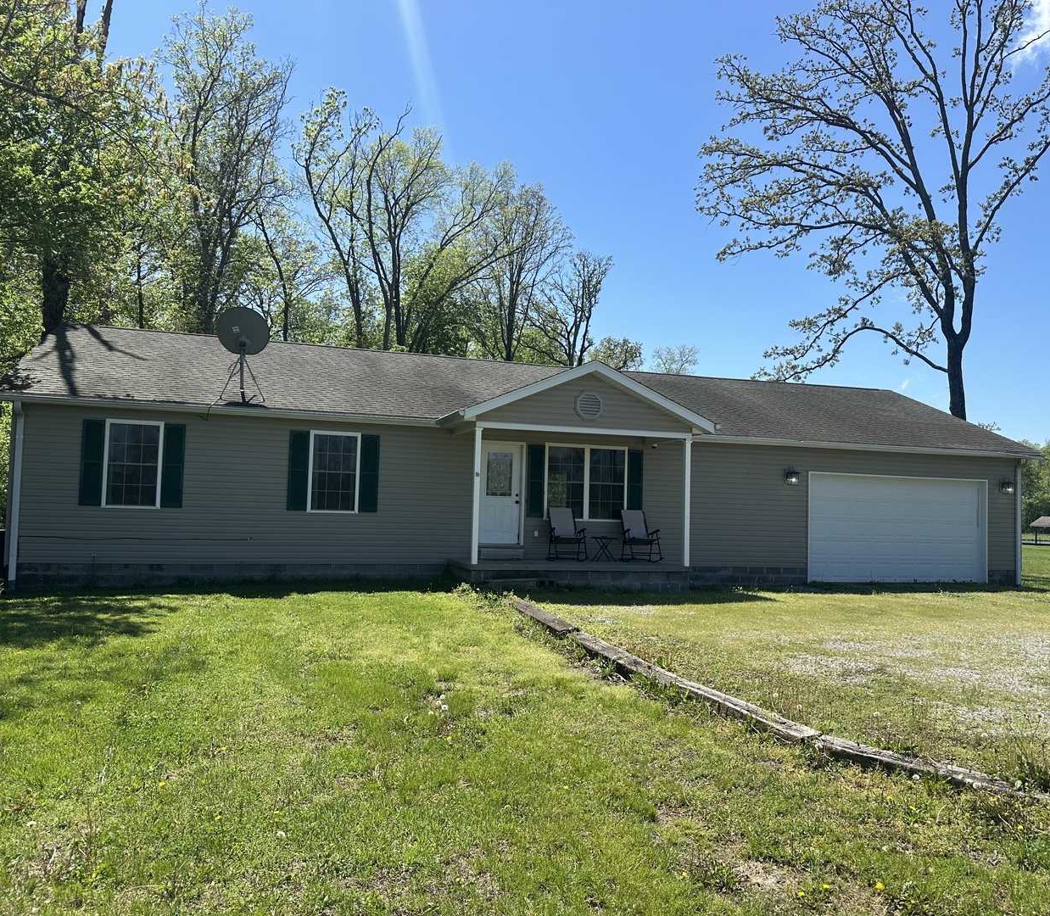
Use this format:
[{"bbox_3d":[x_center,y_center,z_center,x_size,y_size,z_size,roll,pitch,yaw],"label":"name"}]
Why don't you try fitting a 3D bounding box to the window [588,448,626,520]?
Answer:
[{"bbox_3d":[1.695,0.543,17.608,0.860,1.460,0.100,3,-3,-18],"label":"window"}]

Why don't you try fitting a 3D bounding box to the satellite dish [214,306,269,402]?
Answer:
[{"bbox_3d":[-5.226,-1.866,15.704,0.960,1.720,0.750,3,-3,-18],"label":"satellite dish"}]

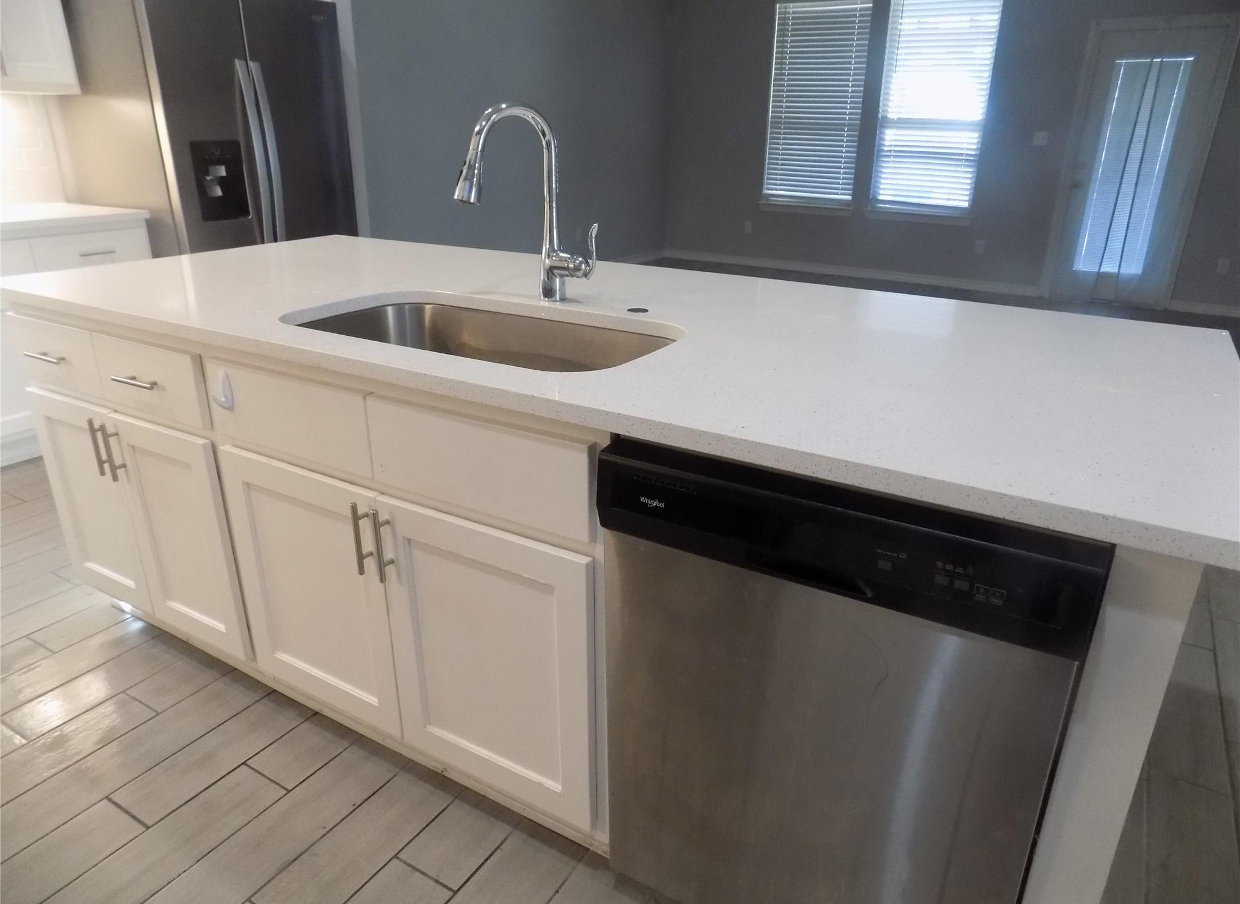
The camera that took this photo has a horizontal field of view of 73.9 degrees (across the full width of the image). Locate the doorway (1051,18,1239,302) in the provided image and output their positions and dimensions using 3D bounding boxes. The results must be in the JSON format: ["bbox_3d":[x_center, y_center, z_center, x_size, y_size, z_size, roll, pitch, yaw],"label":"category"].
[{"bbox_3d":[4.015,-2.216,6.440,0.934,2.103,0.120,13,24,29],"label":"doorway"}]

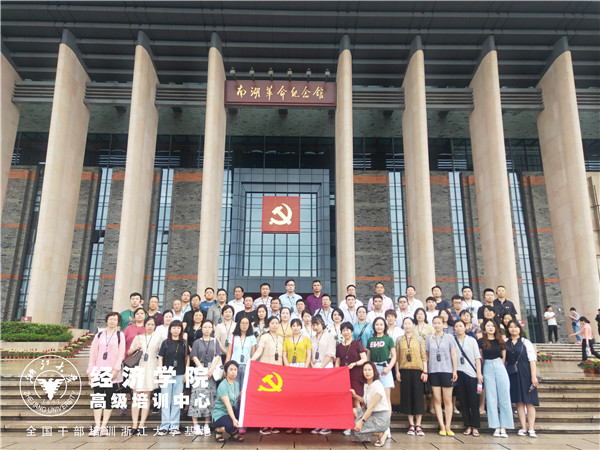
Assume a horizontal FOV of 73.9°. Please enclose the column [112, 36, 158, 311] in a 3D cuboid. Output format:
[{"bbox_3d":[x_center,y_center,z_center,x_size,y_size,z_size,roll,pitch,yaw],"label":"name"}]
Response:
[{"bbox_3d":[-8.921,-2.341,22.230,0.700,16.937,2.300,0,-12,-1],"label":"column"}]

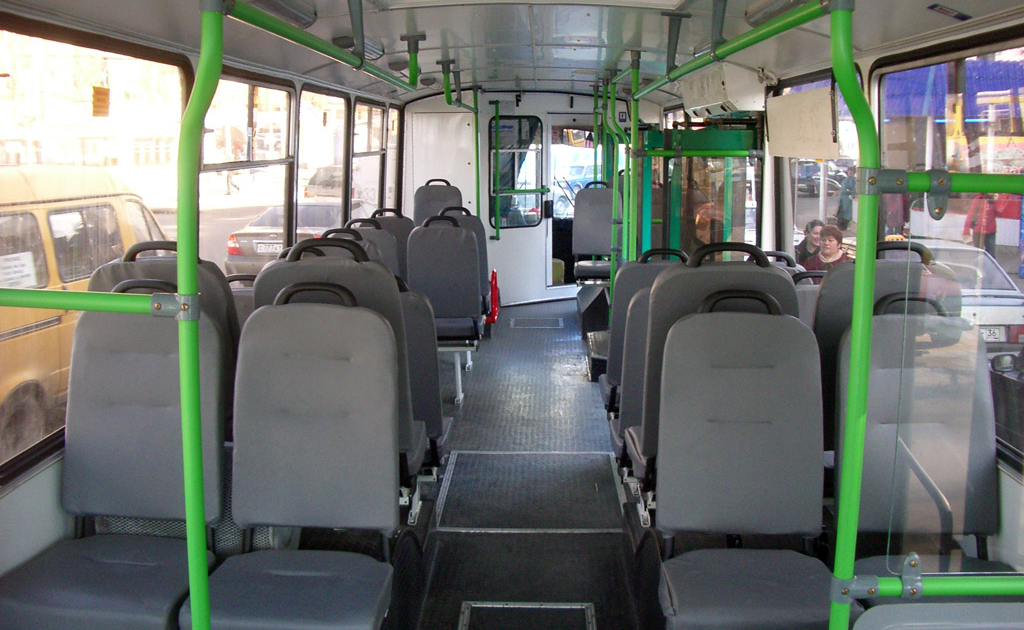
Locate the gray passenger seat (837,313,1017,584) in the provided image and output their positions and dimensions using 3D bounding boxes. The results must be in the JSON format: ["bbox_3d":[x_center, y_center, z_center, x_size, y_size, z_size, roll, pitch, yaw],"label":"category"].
[{"bbox_3d":[0.980,0.328,2.387,0.420,0.730,0.540,1,10,1],"label":"gray passenger seat"}]

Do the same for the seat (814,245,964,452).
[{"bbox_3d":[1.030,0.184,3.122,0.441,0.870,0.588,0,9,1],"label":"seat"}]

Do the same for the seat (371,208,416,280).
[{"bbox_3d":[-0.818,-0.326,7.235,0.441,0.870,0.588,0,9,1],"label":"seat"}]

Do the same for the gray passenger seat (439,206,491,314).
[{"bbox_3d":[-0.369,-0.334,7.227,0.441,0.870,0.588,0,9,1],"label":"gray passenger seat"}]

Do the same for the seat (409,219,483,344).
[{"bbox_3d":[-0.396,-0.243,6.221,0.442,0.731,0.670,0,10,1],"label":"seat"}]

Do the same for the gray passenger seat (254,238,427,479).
[{"bbox_3d":[-0.472,0.123,2.922,0.420,0.730,0.570,1,10,1],"label":"gray passenger seat"}]

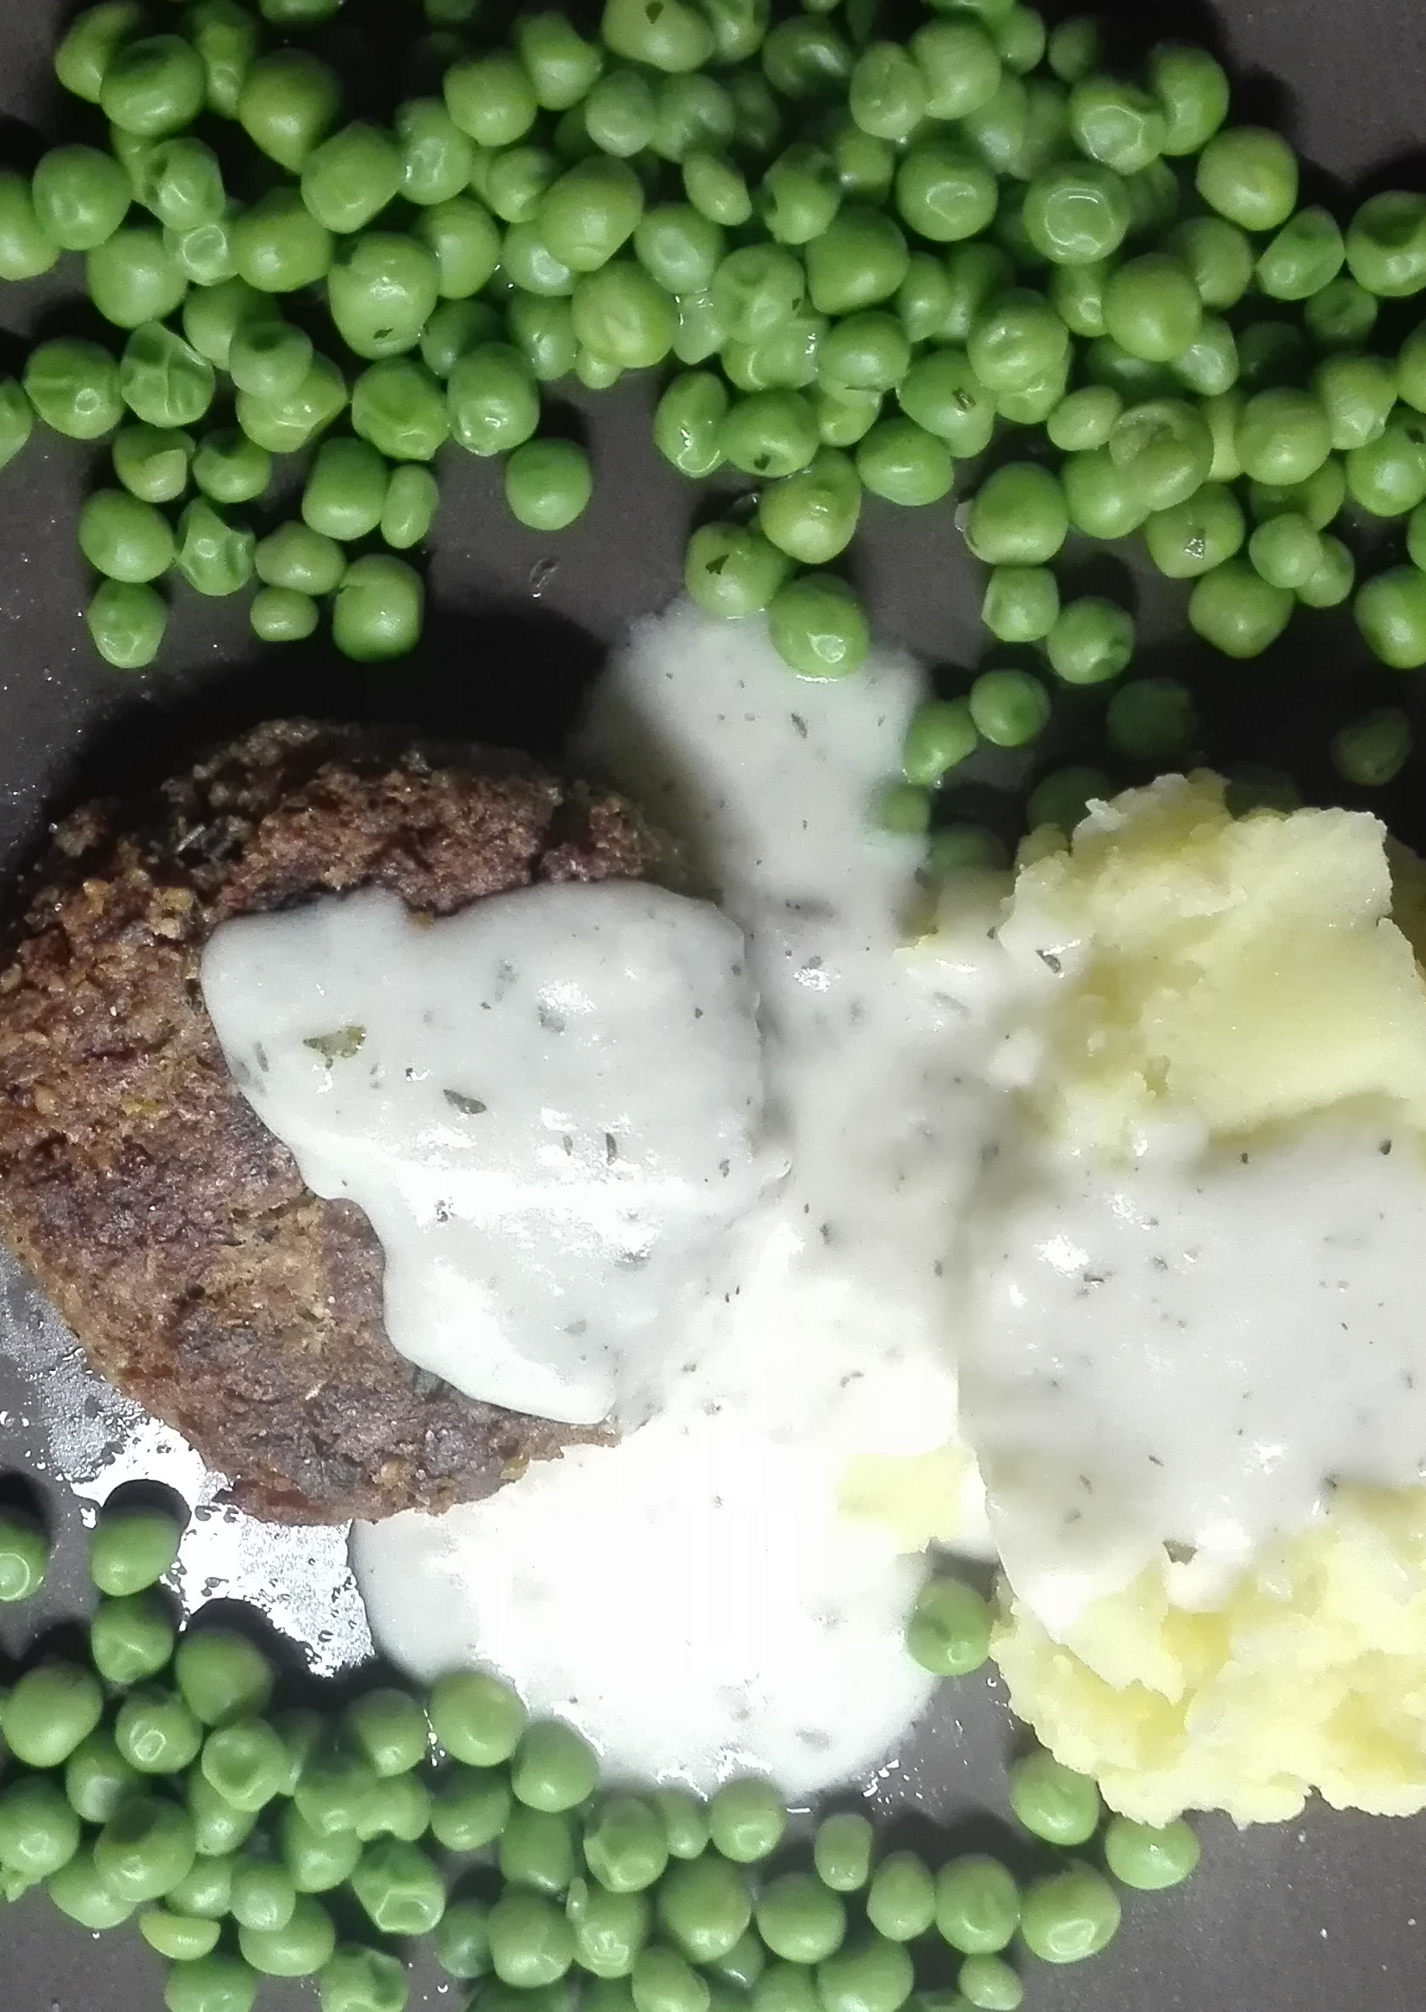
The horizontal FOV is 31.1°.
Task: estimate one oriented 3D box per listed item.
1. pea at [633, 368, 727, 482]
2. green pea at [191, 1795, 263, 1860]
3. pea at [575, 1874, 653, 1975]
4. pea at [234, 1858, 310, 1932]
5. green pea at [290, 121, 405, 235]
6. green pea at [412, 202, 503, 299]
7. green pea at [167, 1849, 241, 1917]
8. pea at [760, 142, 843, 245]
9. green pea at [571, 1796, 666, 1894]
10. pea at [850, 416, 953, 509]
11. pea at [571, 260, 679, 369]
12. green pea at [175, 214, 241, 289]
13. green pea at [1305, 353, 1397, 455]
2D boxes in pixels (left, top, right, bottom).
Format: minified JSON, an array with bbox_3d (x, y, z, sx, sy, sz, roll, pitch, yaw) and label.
[{"bbox_3d":[-0.002,-0.058,0.256,0.008,0.009,0.011,0,82,0],"label":"pea"},{"bbox_3d":[-0.046,0.075,0.238,0.008,0.007,0.008,0,83,-1],"label":"green pea"},{"bbox_3d":[-0.010,0.092,0.257,0.008,0.009,0.010,0,102,-2],"label":"pea"},{"bbox_3d":[-0.045,0.090,0.259,0.007,0.007,0.007,0,101,-2],"label":"pea"},{"bbox_3d":[-0.030,-0.069,0.215,0.009,0.009,0.010,0,101,-1],"label":"green pea"},{"bbox_3d":[-0.026,-0.075,0.256,0.009,0.009,0.010,0,82,0],"label":"green pea"},{"bbox_3d":[-0.047,0.081,0.236,0.007,0.007,0.007,0,82,0],"label":"green pea"},{"bbox_3d":[0.008,-0.070,0.220,0.007,0.008,0.009,0,101,-1],"label":"pea"},{"bbox_3d":[-0.009,0.077,0.236,0.009,0.008,0.009,0,83,-1],"label":"green pea"},{"bbox_3d":[0.019,-0.054,0.254,0.010,0.009,0.009,0,82,0],"label":"pea"},{"bbox_3d":[-0.008,-0.067,0.248,0.010,0.010,0.010,0,83,-1],"label":"pea"},{"bbox_3d":[-0.045,-0.066,0.225,0.007,0.007,0.007,0,102,-2],"label":"green pea"},{"bbox_3d":[0.056,-0.053,0.224,0.007,0.008,0.009,0,101,-1],"label":"green pea"}]

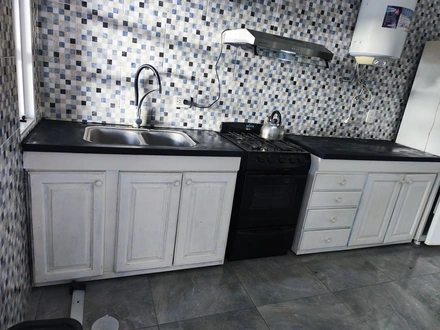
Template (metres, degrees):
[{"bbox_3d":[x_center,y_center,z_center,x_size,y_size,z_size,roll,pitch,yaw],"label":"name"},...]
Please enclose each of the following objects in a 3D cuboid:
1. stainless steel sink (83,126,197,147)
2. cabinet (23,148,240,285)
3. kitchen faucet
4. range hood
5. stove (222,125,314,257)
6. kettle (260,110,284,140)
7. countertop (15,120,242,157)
[{"bbox_3d":[-0.526,-0.115,1.931,0.670,0.171,0.456,1,20,-22],"label":"stainless steel sink"},{"bbox_3d":[-0.576,0.237,2.059,1.206,0.840,0.563,1,20,-22],"label":"cabinet"},{"bbox_3d":[-0.490,-0.439,1.960,0.278,0.439,0.068,21,22,32],"label":"kitchen faucet"},{"bbox_3d":[0.390,-0.813,2.055,0.591,0.151,0.505,1,20,-22],"label":"range hood"},{"bbox_3d":[0.280,0.199,2.377,0.519,0.953,0.536,1,20,-22],"label":"stove"},{"bbox_3d":[0.426,-0.331,2.353,0.200,0.218,0.210,-4,22,-33],"label":"kettle"},{"bbox_3d":[-0.512,-0.176,1.923,1.211,0.038,0.559,1,20,-22],"label":"countertop"}]

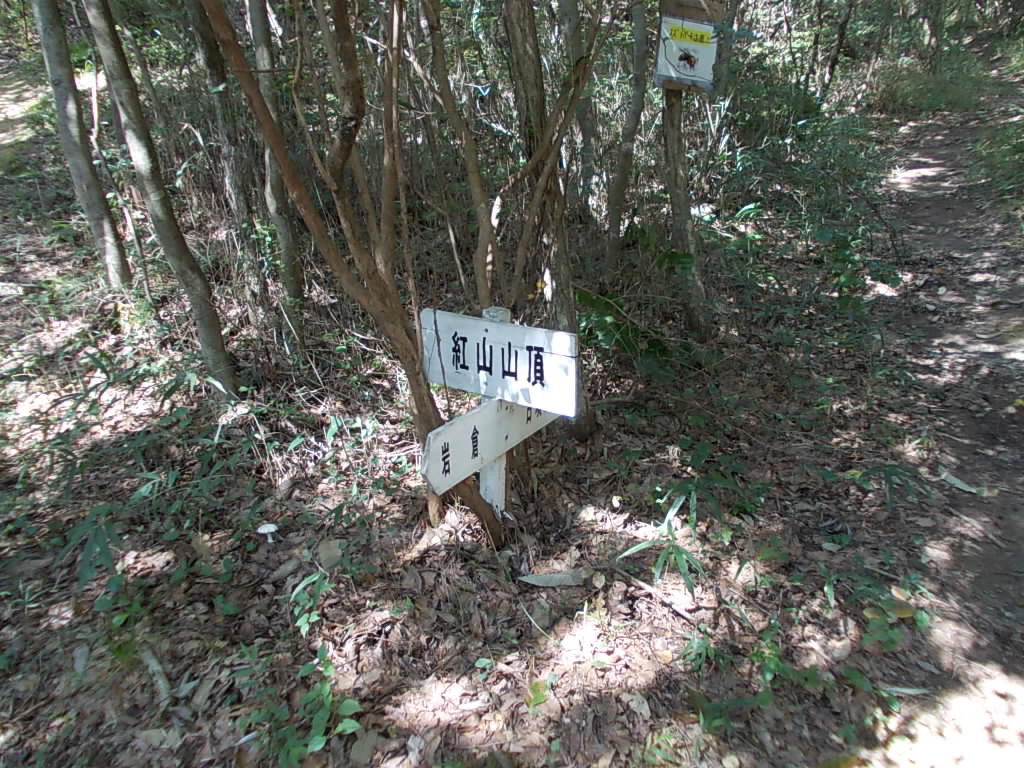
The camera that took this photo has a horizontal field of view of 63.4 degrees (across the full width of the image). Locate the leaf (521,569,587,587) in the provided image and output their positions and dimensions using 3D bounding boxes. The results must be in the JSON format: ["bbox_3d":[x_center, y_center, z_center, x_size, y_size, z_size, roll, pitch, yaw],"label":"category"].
[{"bbox_3d":[0.120,0.561,2.426,0.202,0.020,0.060,1,20,0],"label":"leaf"}]

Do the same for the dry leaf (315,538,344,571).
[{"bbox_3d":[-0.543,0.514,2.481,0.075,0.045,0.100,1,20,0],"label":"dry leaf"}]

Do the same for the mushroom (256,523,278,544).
[{"bbox_3d":[-0.754,0.465,2.574,0.066,0.060,0.066,1,20,0],"label":"mushroom"}]

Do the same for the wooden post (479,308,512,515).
[{"bbox_3d":[-0.056,0.098,2.679,0.065,0.710,0.065,13,23,28],"label":"wooden post"}]

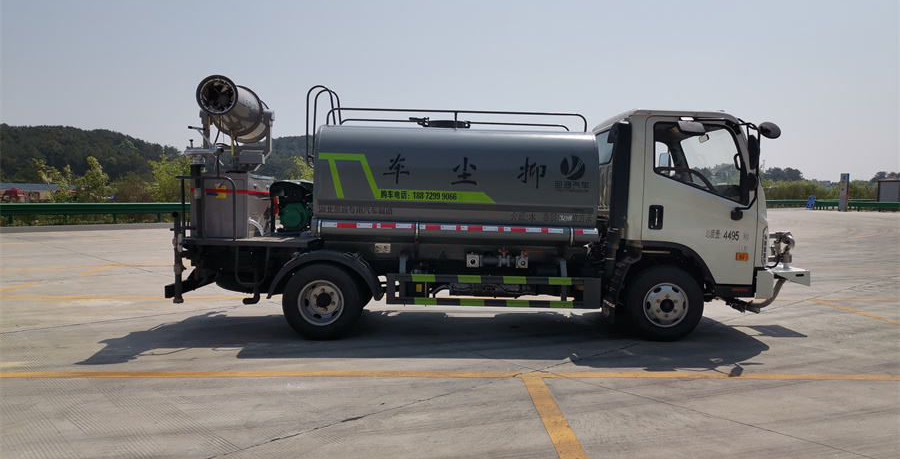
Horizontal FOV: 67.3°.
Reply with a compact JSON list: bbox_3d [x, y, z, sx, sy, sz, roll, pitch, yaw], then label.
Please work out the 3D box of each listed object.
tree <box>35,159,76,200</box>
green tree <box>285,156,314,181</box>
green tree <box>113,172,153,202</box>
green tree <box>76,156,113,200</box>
[{"bbox_3d":[-17.816,-1.925,30.577,1.950,2.560,1.850,1,3,0],"label":"tree"},{"bbox_3d":[-6.935,-2.201,34.088,2.300,2.950,2.180,1,3,0],"label":"green tree"},{"bbox_3d":[-14.573,-1.615,31.060,1.900,2.000,1.800,1,3,0],"label":"green tree"},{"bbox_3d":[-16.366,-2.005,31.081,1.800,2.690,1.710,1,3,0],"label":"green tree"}]

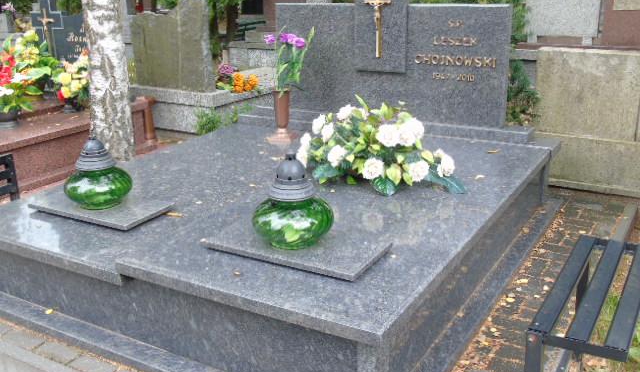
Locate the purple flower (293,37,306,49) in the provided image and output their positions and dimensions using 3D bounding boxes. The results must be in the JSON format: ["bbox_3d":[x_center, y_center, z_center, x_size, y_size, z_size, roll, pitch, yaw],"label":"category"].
[{"bbox_3d":[-0.131,-0.920,4.030,0.085,0.075,0.085,-1,18,1],"label":"purple flower"}]

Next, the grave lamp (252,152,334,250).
[{"bbox_3d":[-0.099,0.039,2.278,0.295,0.350,0.295,-1,18,0],"label":"grave lamp"}]

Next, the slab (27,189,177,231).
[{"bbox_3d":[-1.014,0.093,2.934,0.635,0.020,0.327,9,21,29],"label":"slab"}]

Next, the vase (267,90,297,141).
[{"bbox_3d":[-0.256,-0.482,4.184,0.155,0.340,0.155,2,18,11],"label":"vase"}]

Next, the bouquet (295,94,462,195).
[{"bbox_3d":[0.340,-0.217,3.184,0.780,0.330,0.520,5,19,20],"label":"bouquet"}]

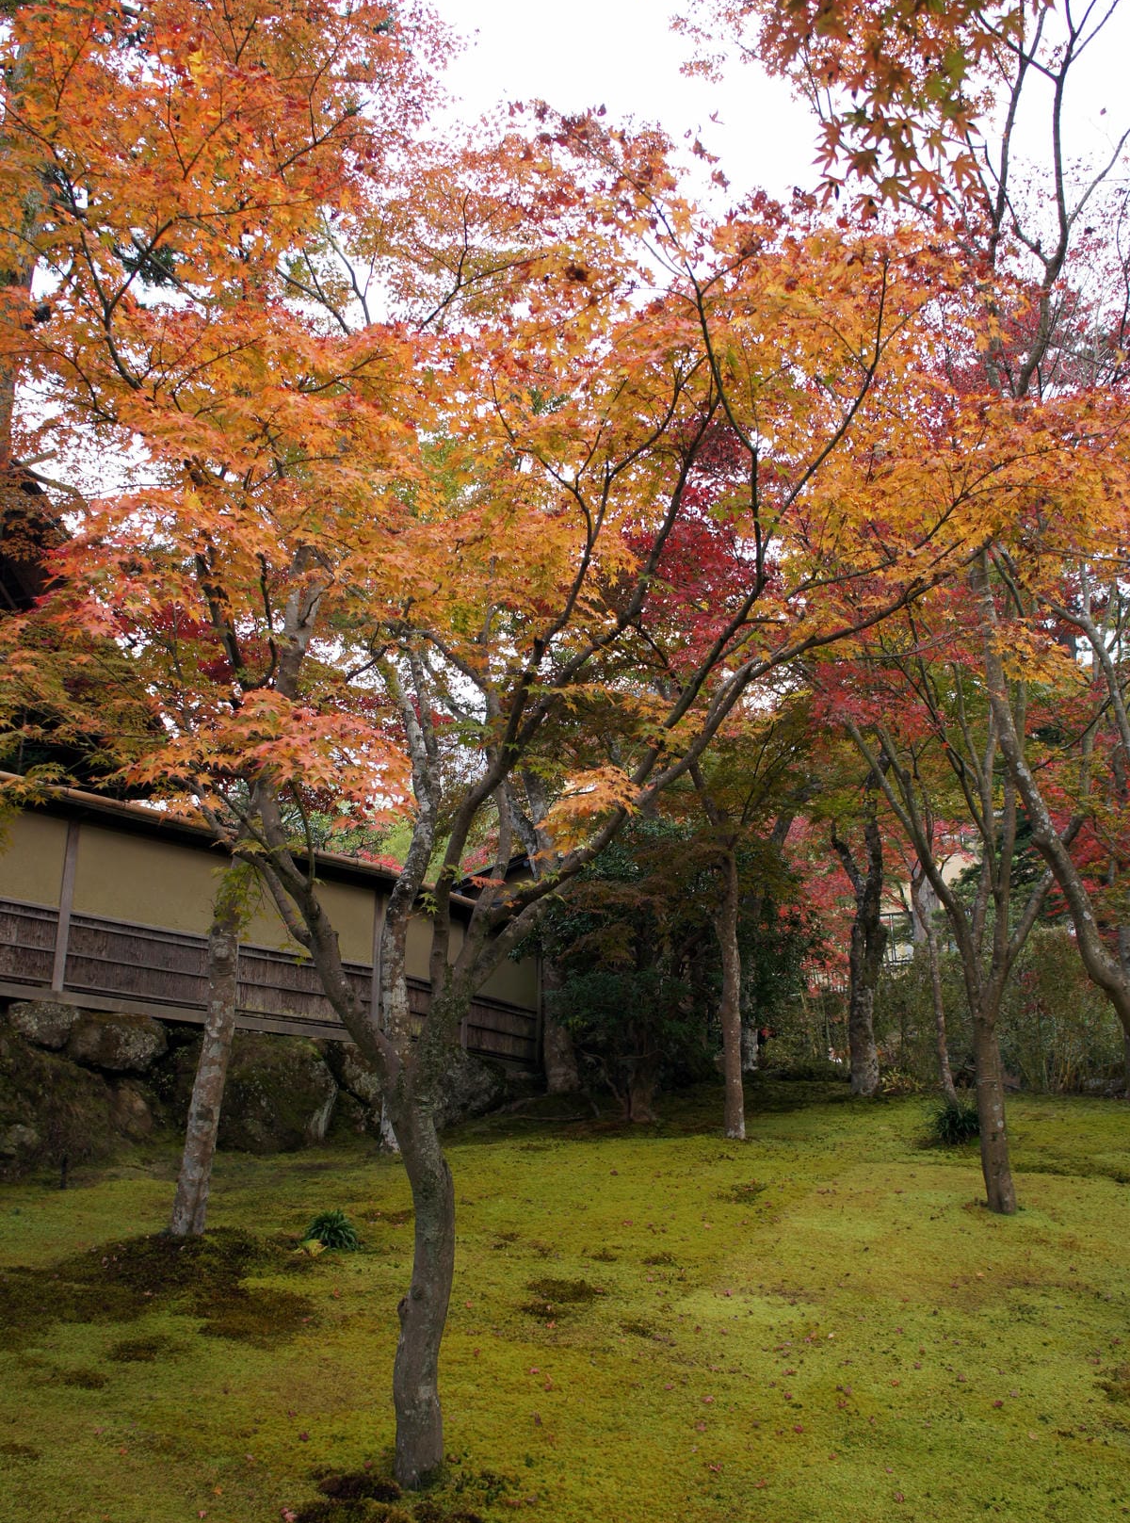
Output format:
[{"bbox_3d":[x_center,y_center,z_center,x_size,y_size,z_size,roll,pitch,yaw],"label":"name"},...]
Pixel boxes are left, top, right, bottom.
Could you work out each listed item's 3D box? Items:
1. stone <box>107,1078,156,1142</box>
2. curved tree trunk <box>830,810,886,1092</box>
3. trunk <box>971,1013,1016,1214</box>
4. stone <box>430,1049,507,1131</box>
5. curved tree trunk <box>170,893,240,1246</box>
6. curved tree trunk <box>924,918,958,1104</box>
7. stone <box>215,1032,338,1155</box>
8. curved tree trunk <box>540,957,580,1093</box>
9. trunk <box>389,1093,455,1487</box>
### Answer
[{"bbox_3d":[-3.578,2.872,10.500,0.405,0.492,0.400,5,-15,-18],"label":"stone"},{"bbox_3d":[3.513,2.257,15.201,0.640,3.403,0.500,-3,-15,13],"label":"curved tree trunk"},{"bbox_3d":[2.843,2.322,8.436,0.230,1.288,0.220,-5,-15,17],"label":"trunk"},{"bbox_3d":[-0.968,3.325,12.901,0.793,0.758,0.750,1,-15,-4],"label":"stone"},{"bbox_3d":[-2.277,1.874,8.057,0.330,2.142,0.260,4,-15,-15],"label":"curved tree trunk"},{"bbox_3d":[4.171,2.757,14.125,0.270,2.027,0.200,-4,-15,16],"label":"curved tree trunk"},{"bbox_3d":[-2.567,2.945,11.302,1.095,1.017,0.900,3,-15,-12],"label":"stone"},{"bbox_3d":[-0.064,3.164,15.345,0.496,1.600,0.420,0,-15,0],"label":"curved tree trunk"},{"bbox_3d":[-0.497,1.809,4.422,0.225,1.276,0.190,2,-15,-6],"label":"trunk"}]

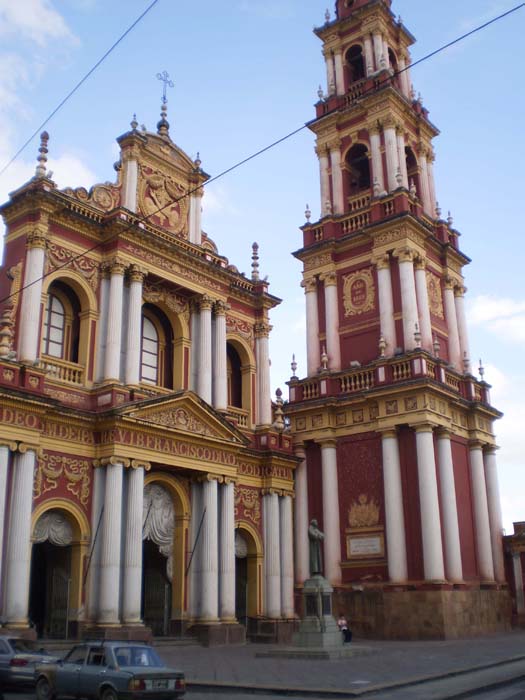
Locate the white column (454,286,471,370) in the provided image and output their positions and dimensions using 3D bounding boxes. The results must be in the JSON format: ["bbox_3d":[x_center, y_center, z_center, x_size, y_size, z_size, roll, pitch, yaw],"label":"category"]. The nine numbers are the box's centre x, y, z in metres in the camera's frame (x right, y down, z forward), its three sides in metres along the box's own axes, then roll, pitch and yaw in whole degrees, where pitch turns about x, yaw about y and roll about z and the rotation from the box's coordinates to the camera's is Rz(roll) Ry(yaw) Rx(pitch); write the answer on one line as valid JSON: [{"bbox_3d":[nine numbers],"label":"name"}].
[{"bbox_3d":[12.906,-1.348,46.854,0.850,6.018,0.850,-15,-24,37],"label":"white column"}]

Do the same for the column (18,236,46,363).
[{"bbox_3d":[-10.249,-2.455,32.592,0.877,6.329,0.877,-16,-24,38],"label":"column"}]

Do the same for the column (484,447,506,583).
[{"bbox_3d":[14.567,10.315,45.513,1.050,8.400,1.050,-16,-24,38],"label":"column"}]

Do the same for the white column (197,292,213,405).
[{"bbox_3d":[-2.957,-0.032,38.443,0.696,6.271,0.696,-14,-22,36],"label":"white column"}]

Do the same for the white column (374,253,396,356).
[{"bbox_3d":[7.287,-2.706,42.630,0.920,6.716,0.920,-15,-24,37],"label":"white column"}]

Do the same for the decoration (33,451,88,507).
[{"bbox_3d":[-8.198,5.328,29.839,0.250,1.972,2.798,-15,-24,37],"label":"decoration"}]

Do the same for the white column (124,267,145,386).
[{"bbox_3d":[-6.398,-1.160,36.543,0.870,6.308,0.870,0,-18,0],"label":"white column"}]

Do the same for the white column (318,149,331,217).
[{"bbox_3d":[4.359,-11.855,51.464,0.775,5.820,0.775,0,-19,0],"label":"white column"}]

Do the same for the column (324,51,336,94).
[{"bbox_3d":[5.205,-21.203,55.725,0.680,4.200,0.680,0,-19,0],"label":"column"}]

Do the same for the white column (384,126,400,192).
[{"bbox_3d":[8.574,-12.743,47.968,0.816,5.326,0.816,0,-19,0],"label":"white column"}]

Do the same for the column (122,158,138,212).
[{"bbox_3d":[-7.198,-8.897,39.807,0.720,3.896,0.800,-15,-23,37],"label":"column"}]

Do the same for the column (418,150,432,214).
[{"bbox_3d":[11.916,-12.269,53.395,0.770,5.660,0.770,-15,-23,37],"label":"column"}]

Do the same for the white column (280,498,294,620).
[{"bbox_3d":[1.341,10.857,38.557,0.780,6.502,0.780,0,-19,0],"label":"white column"}]

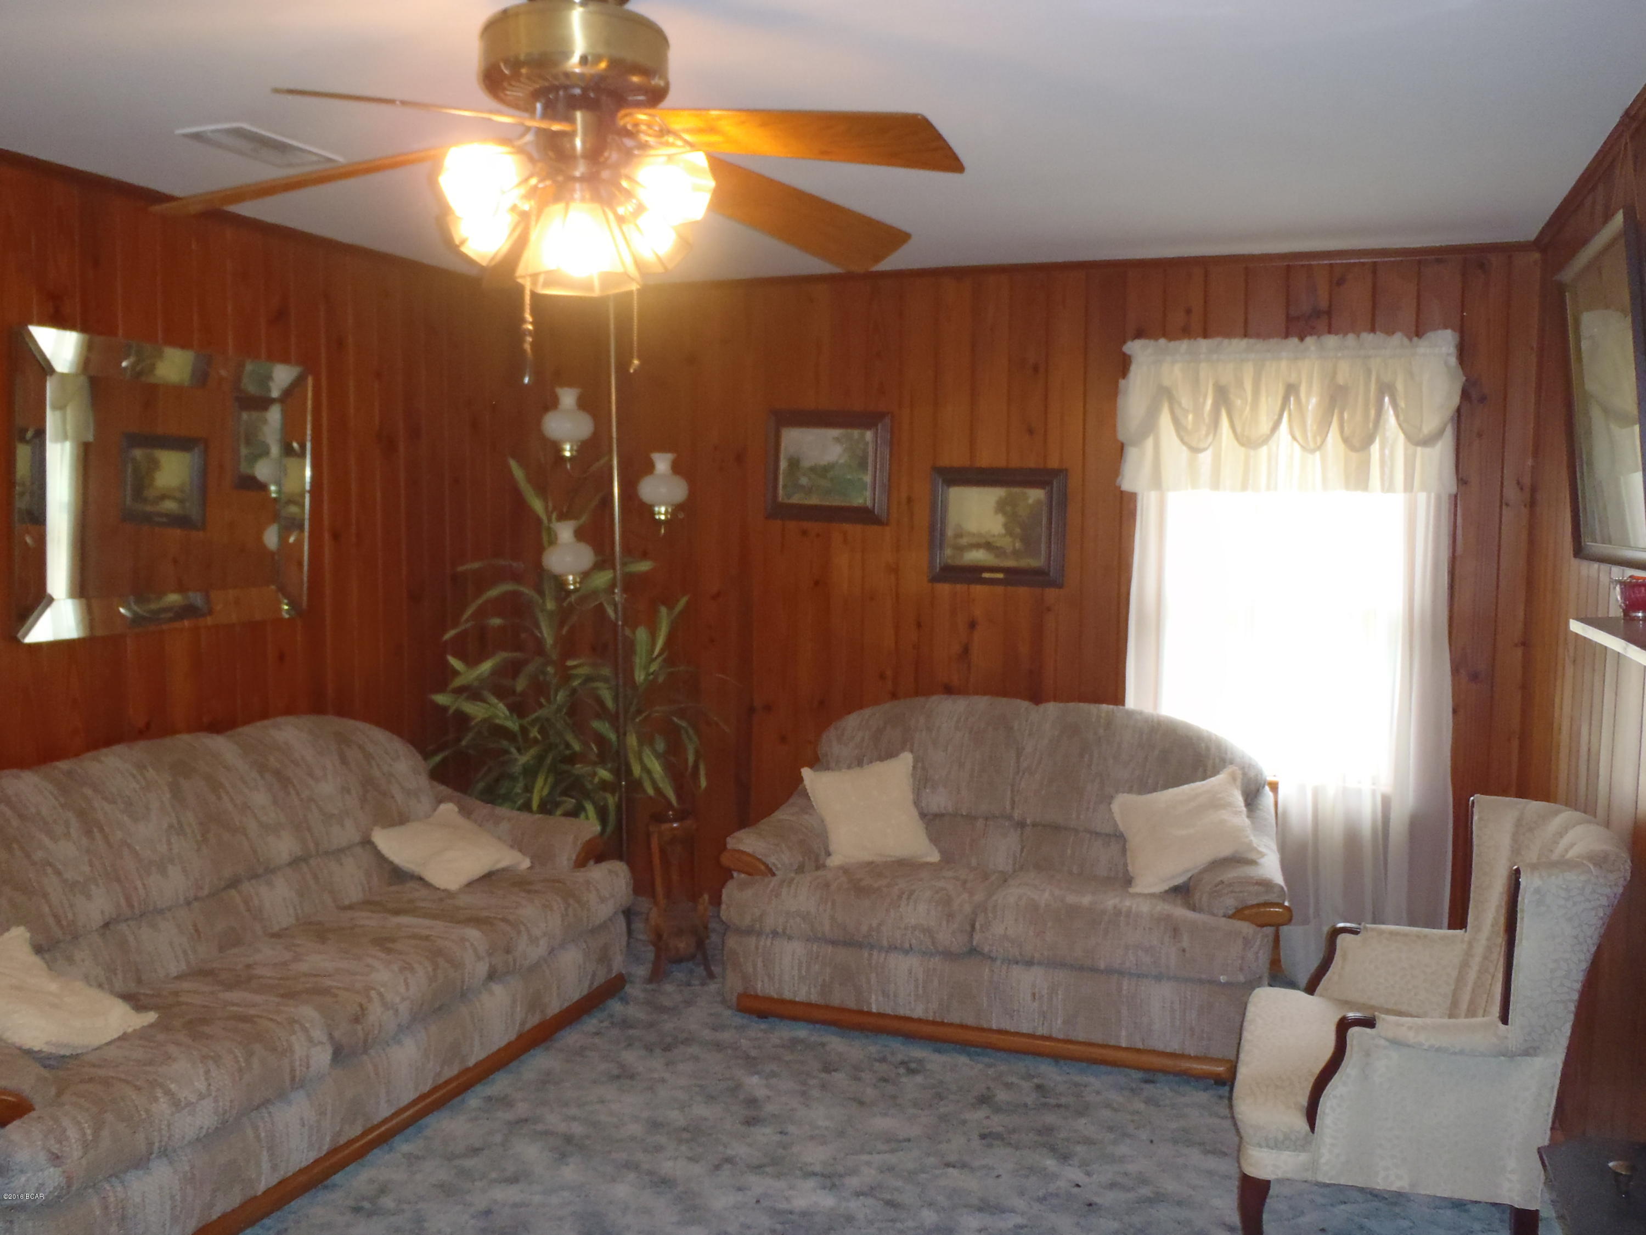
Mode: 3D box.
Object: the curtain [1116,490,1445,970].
[{"bbox_3d":[1.527,0.324,4.417,1.020,1.800,0.100,2,5,21],"label":"curtain"}]

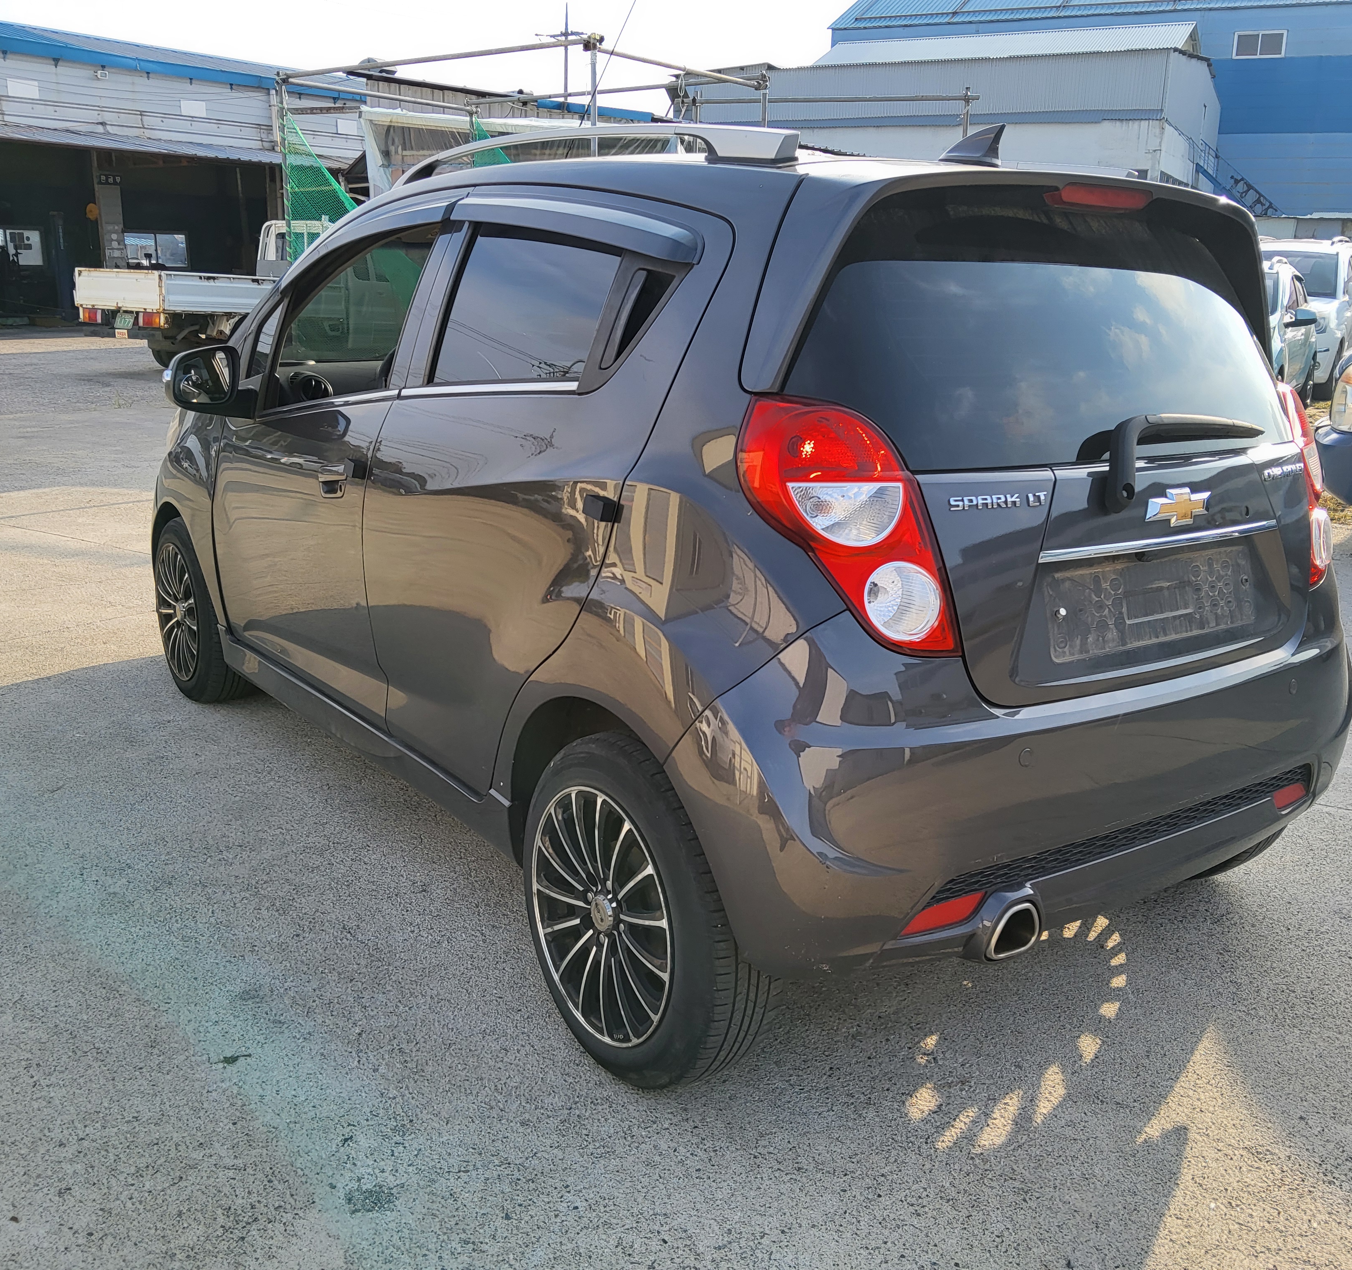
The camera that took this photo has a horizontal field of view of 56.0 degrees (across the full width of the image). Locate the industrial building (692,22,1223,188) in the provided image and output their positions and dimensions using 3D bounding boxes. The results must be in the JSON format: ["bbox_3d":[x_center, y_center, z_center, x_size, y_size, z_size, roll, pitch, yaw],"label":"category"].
[{"bbox_3d":[8.815,-14.352,41.973,15.104,9.193,8.555,10,17,30],"label":"industrial building"}]

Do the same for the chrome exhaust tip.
[{"bbox_3d":[0.487,0.433,1.907,0.112,0.082,0.070,-9,18,-35],"label":"chrome exhaust tip"}]

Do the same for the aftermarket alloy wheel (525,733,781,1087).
[{"bbox_3d":[-0.056,0.439,2.106,0.185,0.570,0.570,-8,18,-35],"label":"aftermarket alloy wheel"}]

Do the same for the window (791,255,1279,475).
[{"bbox_3d":[0.660,-0.476,2.117,1.220,0.380,0.120,-8,-13,-35],"label":"window"}]

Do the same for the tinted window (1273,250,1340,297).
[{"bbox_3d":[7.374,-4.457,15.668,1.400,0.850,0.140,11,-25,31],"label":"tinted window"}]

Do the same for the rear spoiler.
[{"bbox_3d":[0.607,-0.608,2.164,1.320,0.380,0.270,-9,18,-35],"label":"rear spoiler"}]

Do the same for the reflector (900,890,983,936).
[{"bbox_3d":[0.389,0.405,1.844,0.146,0.052,0.032,-5,16,-23],"label":"reflector"}]

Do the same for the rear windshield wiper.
[{"bbox_3d":[0.821,-0.285,2.018,0.480,0.145,0.080,-11,19,-41],"label":"rear windshield wiper"}]

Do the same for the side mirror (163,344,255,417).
[{"bbox_3d":[-1.150,-0.632,3.154,0.225,0.168,0.145,-8,18,-35],"label":"side mirror"}]

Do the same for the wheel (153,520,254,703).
[{"bbox_3d":[-1.440,-0.085,3.896,0.167,0.570,0.579,-9,18,-35],"label":"wheel"}]

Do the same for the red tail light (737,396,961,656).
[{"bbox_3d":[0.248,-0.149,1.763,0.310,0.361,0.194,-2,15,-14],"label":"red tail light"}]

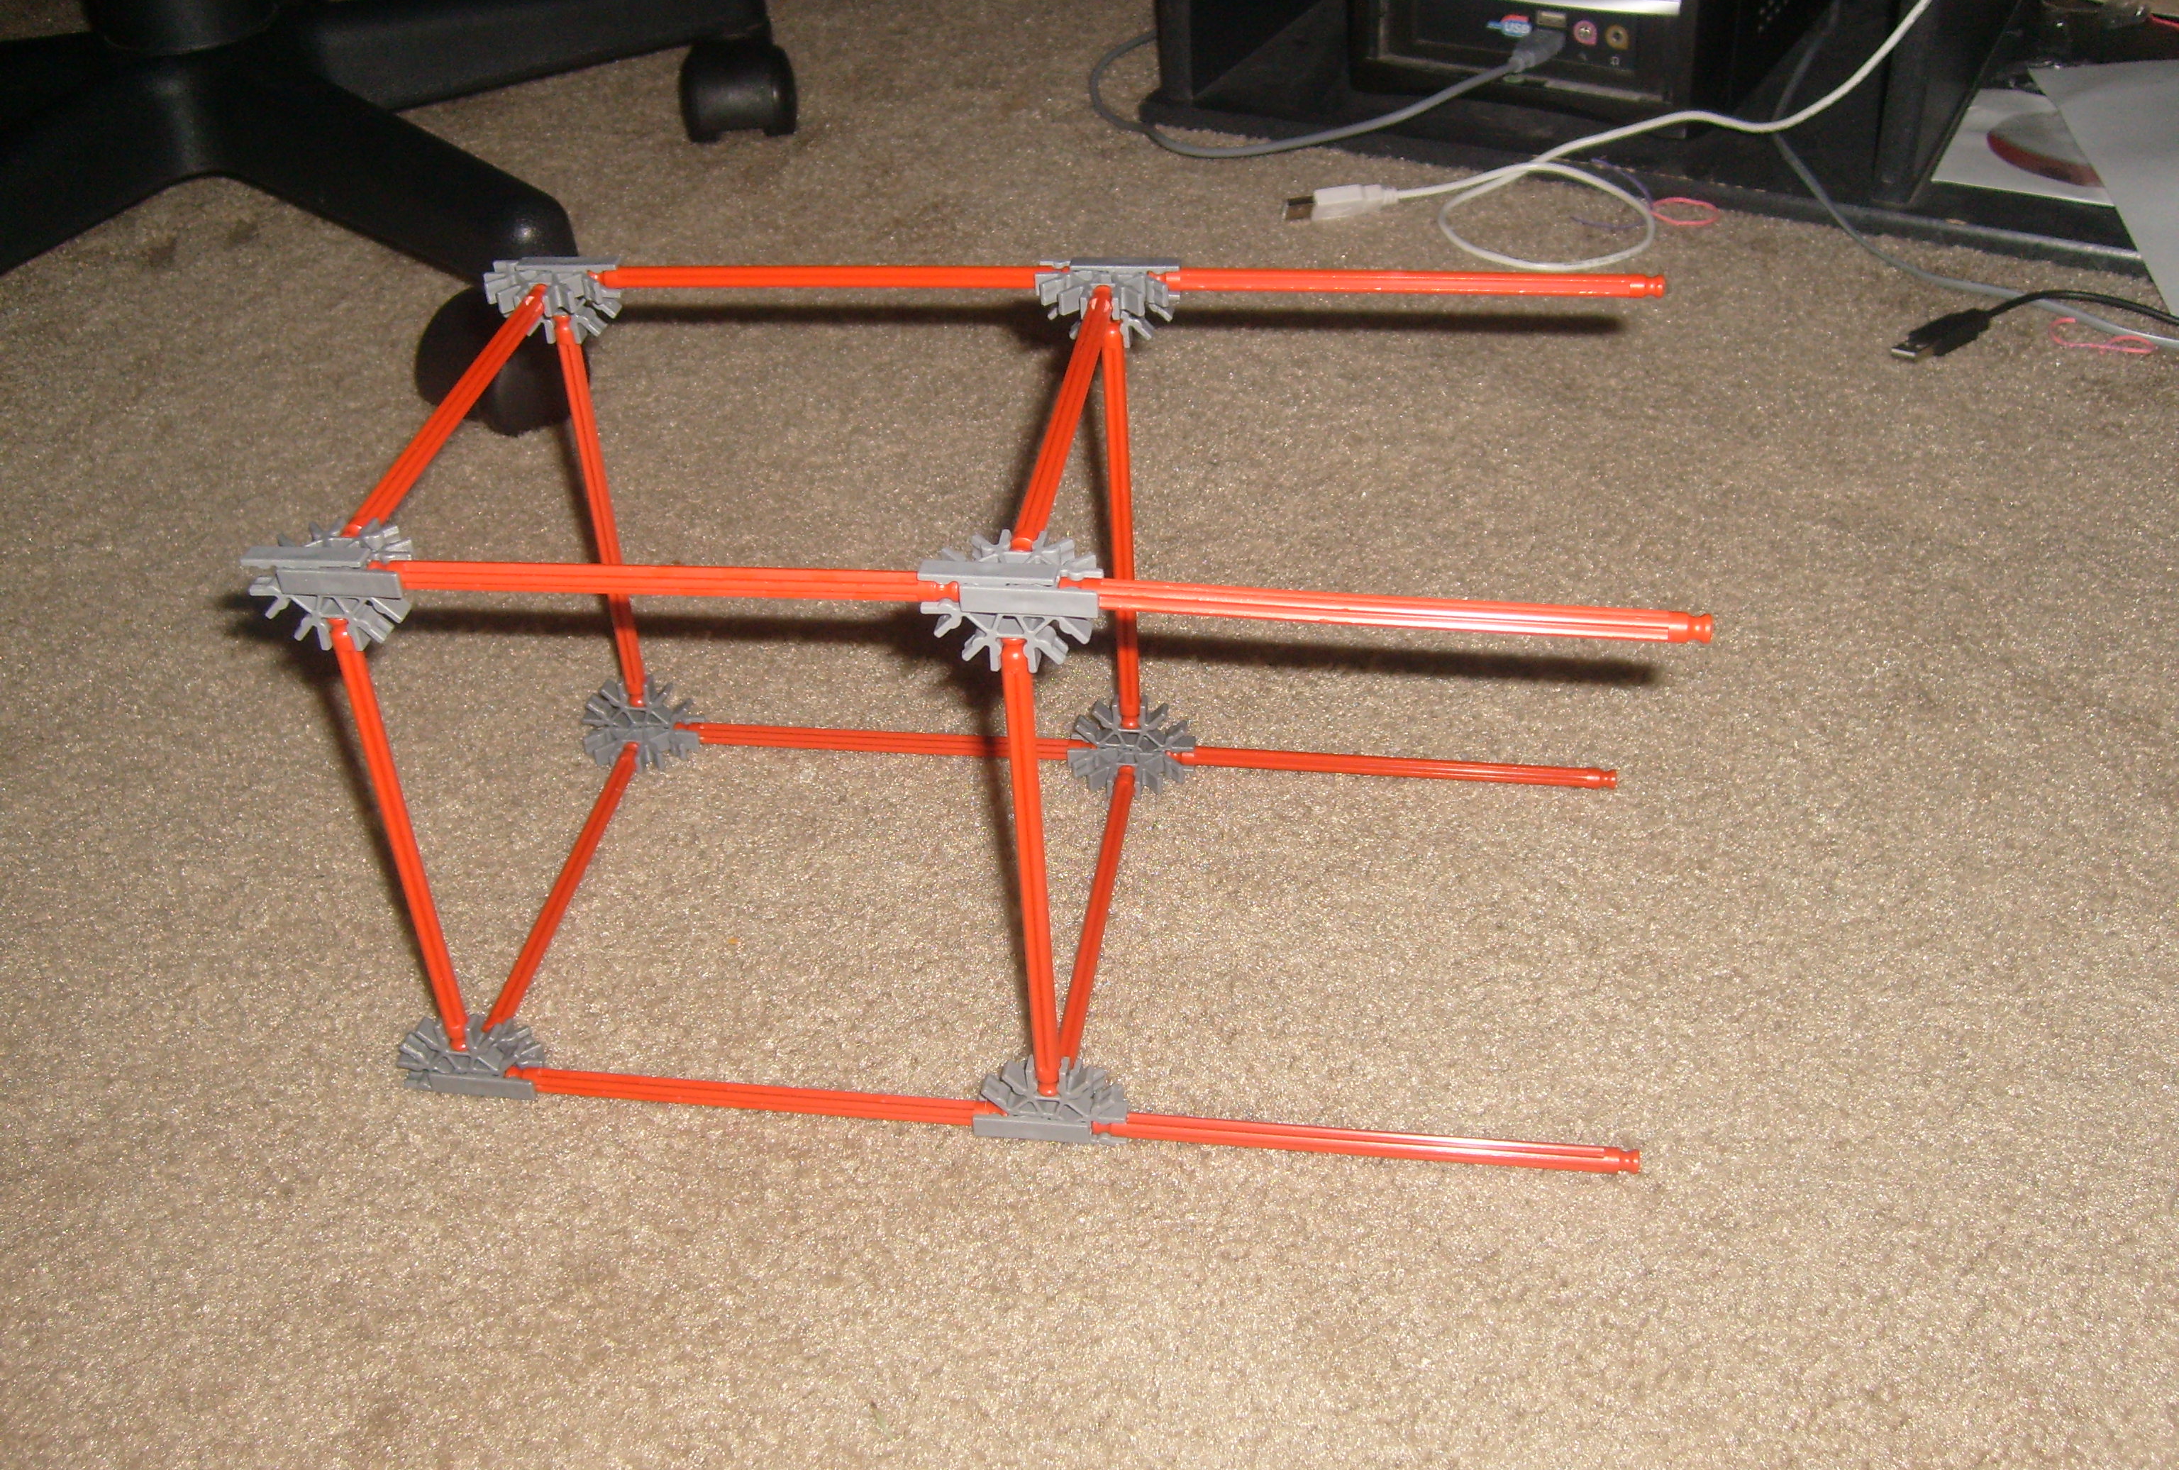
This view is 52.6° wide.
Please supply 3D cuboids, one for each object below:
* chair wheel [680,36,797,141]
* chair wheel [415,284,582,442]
[{"bbox_3d":[-0.172,-0.316,1.082,0.055,0.053,0.055,-4,36,-1],"label":"chair wheel"},{"bbox_3d":[-0.225,-0.142,0.845,0.055,0.053,0.055,15,40,24],"label":"chair wheel"}]

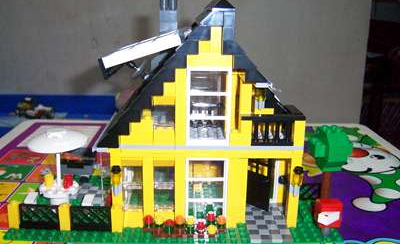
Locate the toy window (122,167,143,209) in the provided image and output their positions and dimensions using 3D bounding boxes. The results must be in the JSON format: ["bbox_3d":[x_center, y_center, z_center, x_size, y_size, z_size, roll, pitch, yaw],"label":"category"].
[{"bbox_3d":[-0.051,0.051,0.321,0.016,0.038,0.006,1,16,-1],"label":"toy window"}]

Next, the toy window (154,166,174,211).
[{"bbox_3d":[-0.027,0.051,0.321,0.016,0.038,0.006,1,16,-1],"label":"toy window"}]

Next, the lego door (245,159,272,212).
[{"bbox_3d":[0.048,0.046,0.346,0.026,0.054,0.004,14,21,37],"label":"lego door"}]

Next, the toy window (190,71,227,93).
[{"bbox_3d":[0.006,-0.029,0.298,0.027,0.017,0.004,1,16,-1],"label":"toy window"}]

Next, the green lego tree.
[{"bbox_3d":[0.104,0.041,0.337,0.034,0.077,0.033,1,16,-1],"label":"green lego tree"}]

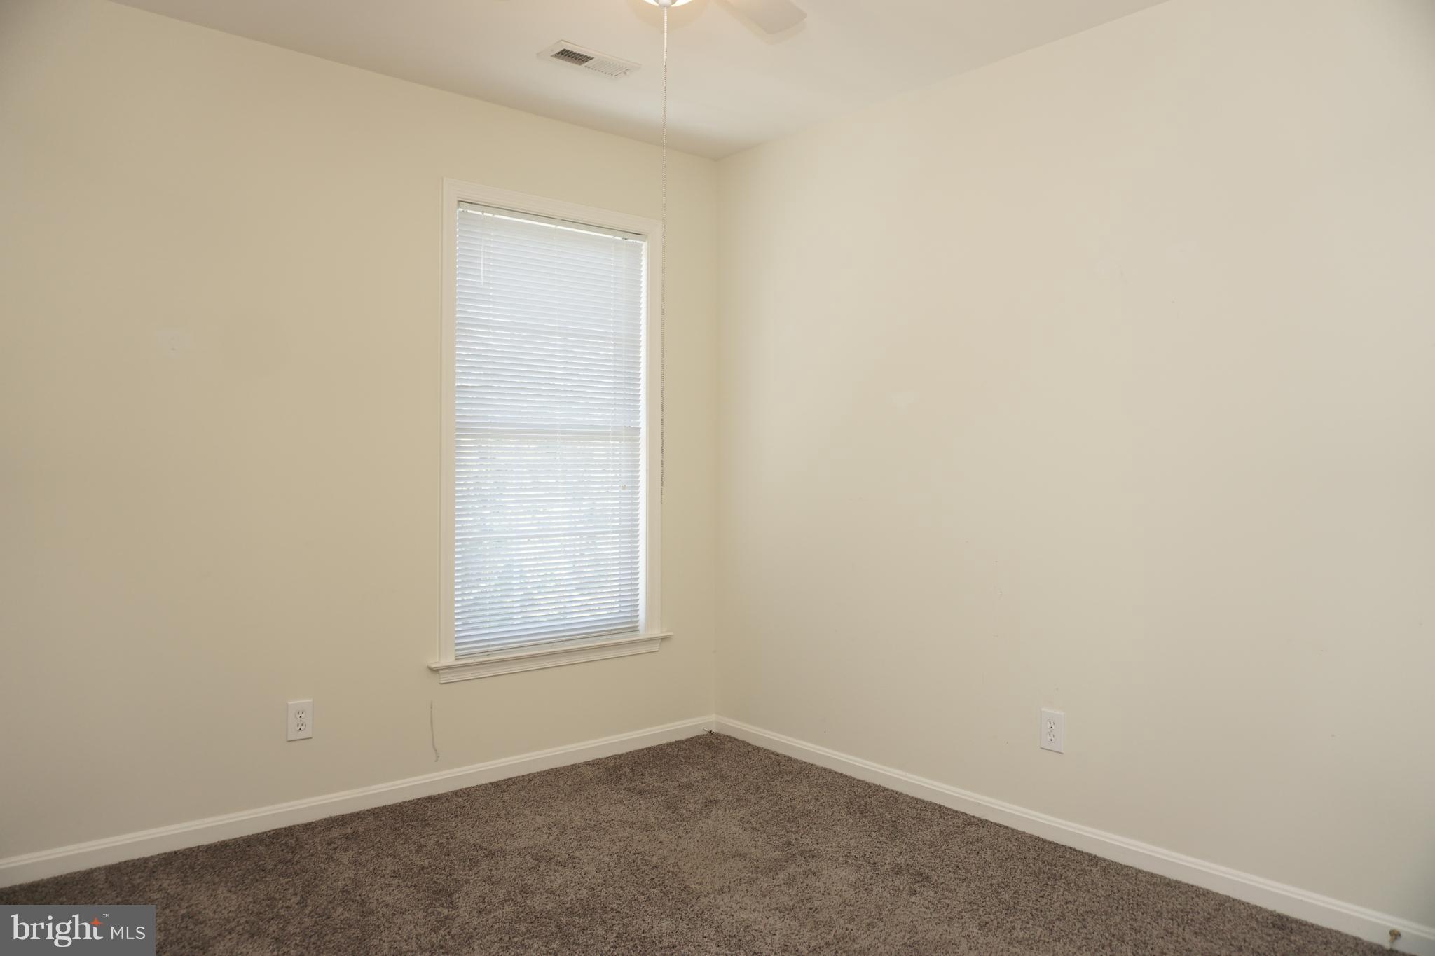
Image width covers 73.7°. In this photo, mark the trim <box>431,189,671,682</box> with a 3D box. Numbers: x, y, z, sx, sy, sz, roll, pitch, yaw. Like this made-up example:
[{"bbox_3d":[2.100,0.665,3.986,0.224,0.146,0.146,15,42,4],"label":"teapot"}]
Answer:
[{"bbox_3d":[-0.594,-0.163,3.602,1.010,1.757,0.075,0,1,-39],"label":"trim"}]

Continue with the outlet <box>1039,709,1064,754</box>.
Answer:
[{"bbox_3d":[1.025,0.775,2.923,0.012,0.119,0.074,0,1,-42],"label":"outlet"}]

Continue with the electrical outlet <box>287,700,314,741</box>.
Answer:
[{"bbox_3d":[-1.324,0.772,3.038,0.075,0.119,0.012,0,1,-39],"label":"electrical outlet"}]

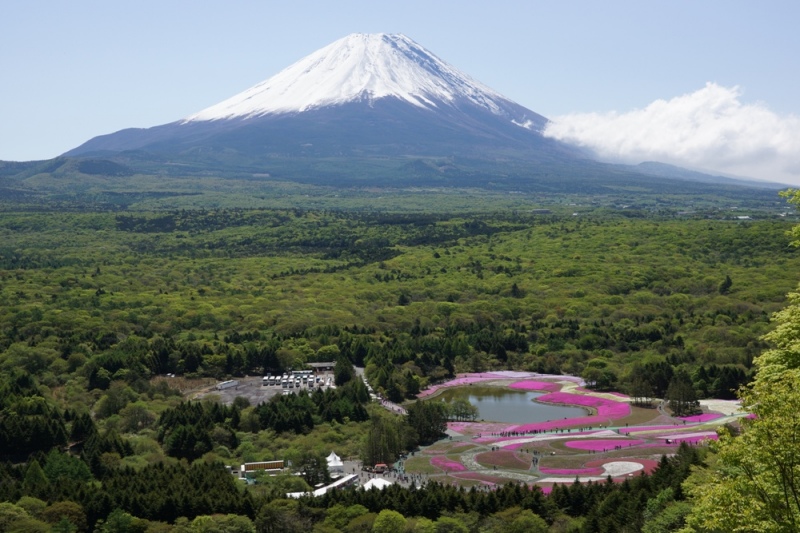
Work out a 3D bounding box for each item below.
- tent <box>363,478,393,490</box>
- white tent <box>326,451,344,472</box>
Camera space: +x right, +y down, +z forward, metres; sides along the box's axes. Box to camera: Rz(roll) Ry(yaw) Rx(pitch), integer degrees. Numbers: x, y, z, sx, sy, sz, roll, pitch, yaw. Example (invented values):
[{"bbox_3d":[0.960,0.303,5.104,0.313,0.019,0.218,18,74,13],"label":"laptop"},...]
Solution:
[{"bbox_3d":[-7.293,72.660,309.184,9.600,5.200,8.500,-1,4,-12],"label":"tent"},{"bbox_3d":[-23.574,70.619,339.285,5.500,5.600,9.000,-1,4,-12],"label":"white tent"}]

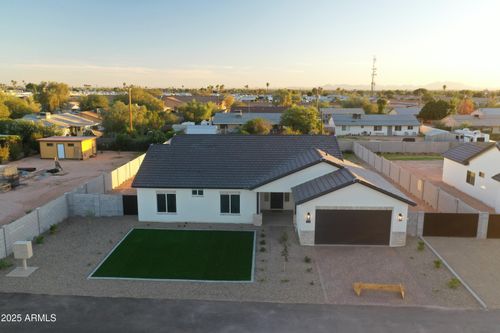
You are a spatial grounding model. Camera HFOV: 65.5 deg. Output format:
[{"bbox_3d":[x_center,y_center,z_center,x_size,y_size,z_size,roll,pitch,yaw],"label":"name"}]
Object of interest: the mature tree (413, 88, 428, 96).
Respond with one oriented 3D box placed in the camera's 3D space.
[{"bbox_3d":[129.493,-53.859,295.049,11.766,10.040,11.177,1,11,2],"label":"mature tree"}]

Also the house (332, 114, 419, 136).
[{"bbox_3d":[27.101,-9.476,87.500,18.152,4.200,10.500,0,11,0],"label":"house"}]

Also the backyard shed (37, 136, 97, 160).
[{"bbox_3d":[-27.135,-2.919,58.367,6.700,2.900,5.000,1,11,5],"label":"backyard shed"}]

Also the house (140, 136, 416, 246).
[{"bbox_3d":[1.063,0.524,33.941,19.300,5.700,19.000,0,11,2],"label":"house"}]

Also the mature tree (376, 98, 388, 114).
[{"bbox_3d":[39.267,-16.603,115.901,3.560,7.240,3.560,0,11,2],"label":"mature tree"}]

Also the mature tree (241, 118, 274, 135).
[{"bbox_3d":[1.335,-7.289,76.061,6.066,4.188,5.763,1,11,2],"label":"mature tree"}]

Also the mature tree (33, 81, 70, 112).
[{"bbox_3d":[-59.754,-19.675,118.218,11.140,12.360,11.140,0,11,2],"label":"mature tree"}]

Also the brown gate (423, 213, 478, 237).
[{"bbox_3d":[13.764,4.025,26.532,3.680,1.720,0.100,1,11,2],"label":"brown gate"}]

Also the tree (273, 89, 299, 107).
[{"bbox_3d":[14.753,-26.482,157.867,11.372,9.558,10.803,1,11,2],"label":"tree"}]

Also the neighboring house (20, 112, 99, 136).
[{"bbox_3d":[-43.026,-9.809,89.087,16.430,4.400,12.000,0,11,2],"label":"neighboring house"}]

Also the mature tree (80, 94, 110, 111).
[{"bbox_3d":[-45.395,-16.811,114.284,8.170,8.280,8.170,0,11,2],"label":"mature tree"}]

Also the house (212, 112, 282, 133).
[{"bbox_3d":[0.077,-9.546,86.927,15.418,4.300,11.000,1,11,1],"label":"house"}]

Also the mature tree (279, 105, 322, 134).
[{"bbox_3d":[10.062,-8.953,78.506,7.910,6.860,7.910,0,11,2],"label":"mature tree"}]

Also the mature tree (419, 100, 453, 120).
[{"bbox_3d":[50.167,-14.560,106.169,8.467,7.001,8.044,1,11,2],"label":"mature tree"}]

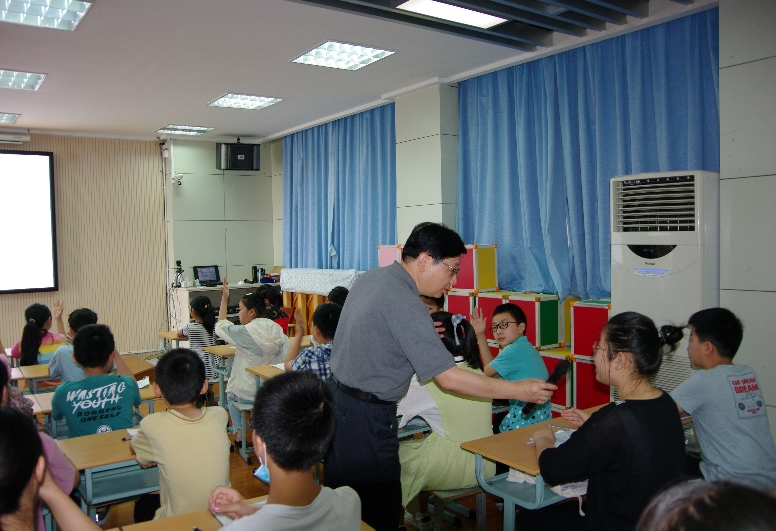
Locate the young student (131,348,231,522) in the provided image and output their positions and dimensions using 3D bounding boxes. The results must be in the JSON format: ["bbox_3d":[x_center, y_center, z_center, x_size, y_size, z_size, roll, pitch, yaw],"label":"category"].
[{"bbox_3d":[-0.769,0.883,2.298,0.450,1.178,0.650,-3,4,-28],"label":"young student"}]

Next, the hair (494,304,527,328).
[{"bbox_3d":[0.635,0.276,3.120,0.190,0.170,0.168,-4,4,-38],"label":"hair"}]

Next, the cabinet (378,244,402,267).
[{"bbox_3d":[0.118,-0.016,5.793,0.275,0.370,0.325,-3,4,-35],"label":"cabinet"}]

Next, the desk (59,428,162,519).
[{"bbox_3d":[-1.035,1.105,2.587,0.600,0.725,0.400,-3,4,-35],"label":"desk"}]

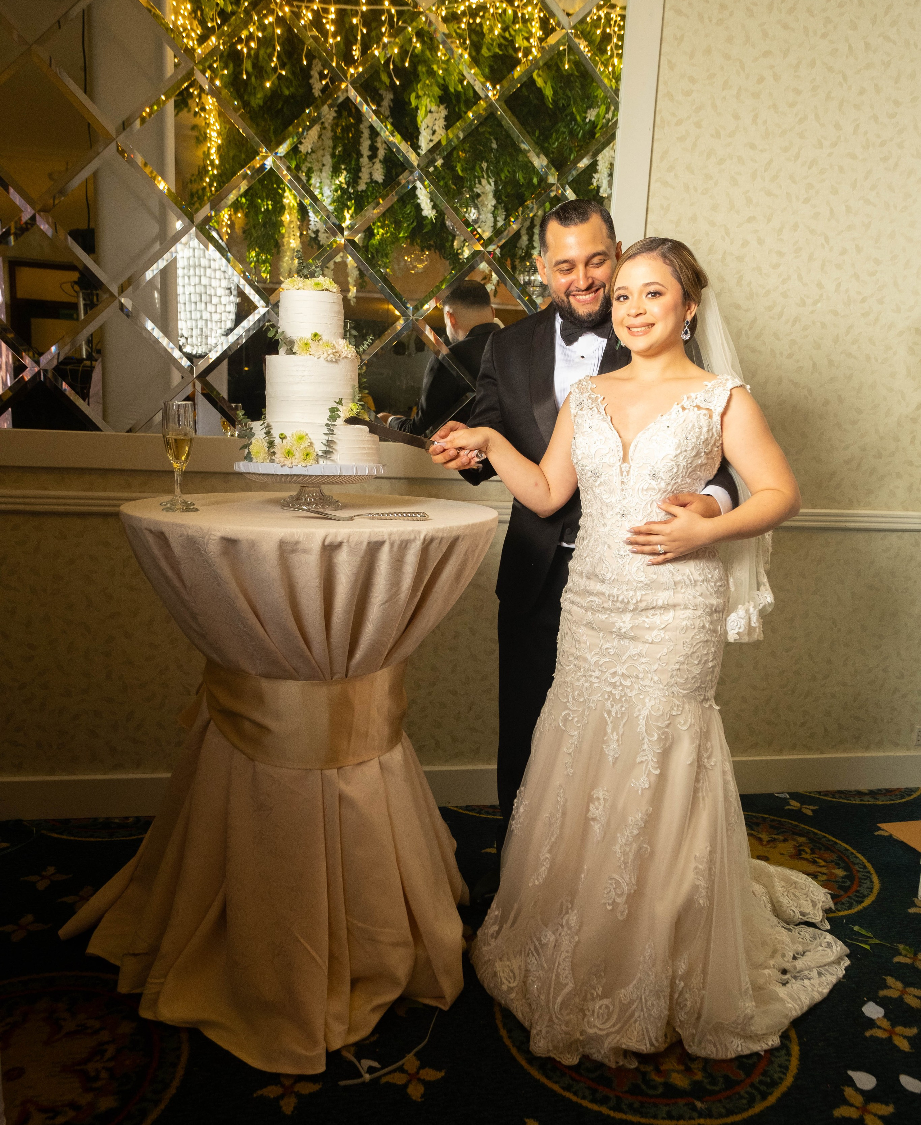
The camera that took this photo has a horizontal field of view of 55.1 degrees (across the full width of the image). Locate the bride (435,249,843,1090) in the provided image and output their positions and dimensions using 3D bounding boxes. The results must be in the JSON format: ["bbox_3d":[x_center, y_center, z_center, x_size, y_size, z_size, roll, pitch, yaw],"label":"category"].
[{"bbox_3d":[0.484,0.143,1.975,0.862,1.642,0.862,7,12,26],"label":"bride"}]

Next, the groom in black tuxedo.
[{"bbox_3d":[0.289,0.066,2.042,0.608,1.754,0.588,7,11,24],"label":"groom in black tuxedo"}]

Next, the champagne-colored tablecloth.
[{"bbox_3d":[-0.419,0.395,2.039,0.921,1.049,0.872,1,11,-10],"label":"champagne-colored tablecloth"}]

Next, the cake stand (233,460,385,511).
[{"bbox_3d":[-0.342,-0.177,2.013,0.343,0.098,0.343,1,11,-10],"label":"cake stand"}]

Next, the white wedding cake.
[{"bbox_3d":[-0.333,-0.421,1.968,0.309,0.416,0.304,1,11,-10],"label":"white wedding cake"}]

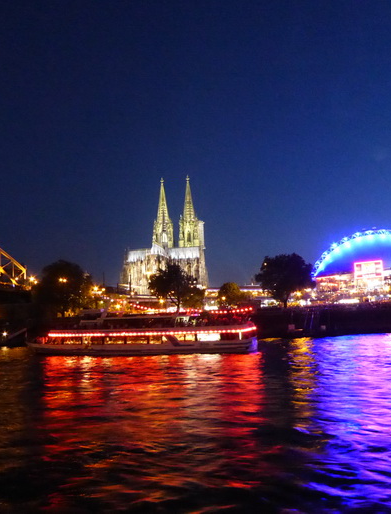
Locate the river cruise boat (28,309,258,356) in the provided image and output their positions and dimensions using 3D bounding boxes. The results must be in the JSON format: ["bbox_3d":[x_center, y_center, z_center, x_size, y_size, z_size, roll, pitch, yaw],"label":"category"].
[{"bbox_3d":[-11.691,15.142,95.333,48.386,8.200,8.600,-3,-7,10],"label":"river cruise boat"}]

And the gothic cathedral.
[{"bbox_3d":[-32.256,-25.287,514.382,86.250,157.300,144.600,-3,-7,10],"label":"gothic cathedral"}]

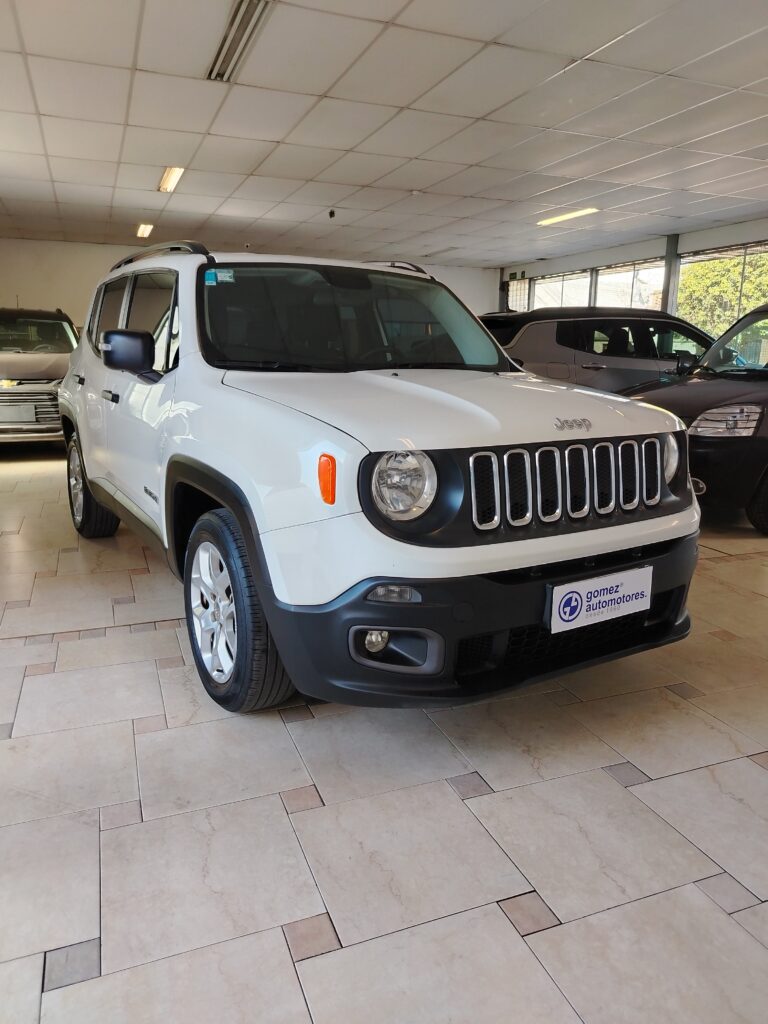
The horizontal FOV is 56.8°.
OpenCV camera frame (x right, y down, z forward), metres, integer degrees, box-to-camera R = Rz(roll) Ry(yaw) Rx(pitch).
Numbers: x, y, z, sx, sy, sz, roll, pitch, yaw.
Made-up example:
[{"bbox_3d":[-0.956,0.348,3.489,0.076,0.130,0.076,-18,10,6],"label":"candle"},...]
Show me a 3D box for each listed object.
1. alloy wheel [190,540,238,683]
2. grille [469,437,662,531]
[{"bbox_3d":[-0.489,0.324,2.348,0.170,0.462,0.462,-7,15,-31],"label":"alloy wheel"},{"bbox_3d":[0.563,-0.094,2.081,0.800,0.220,0.080,-7,9,-32],"label":"grille"}]

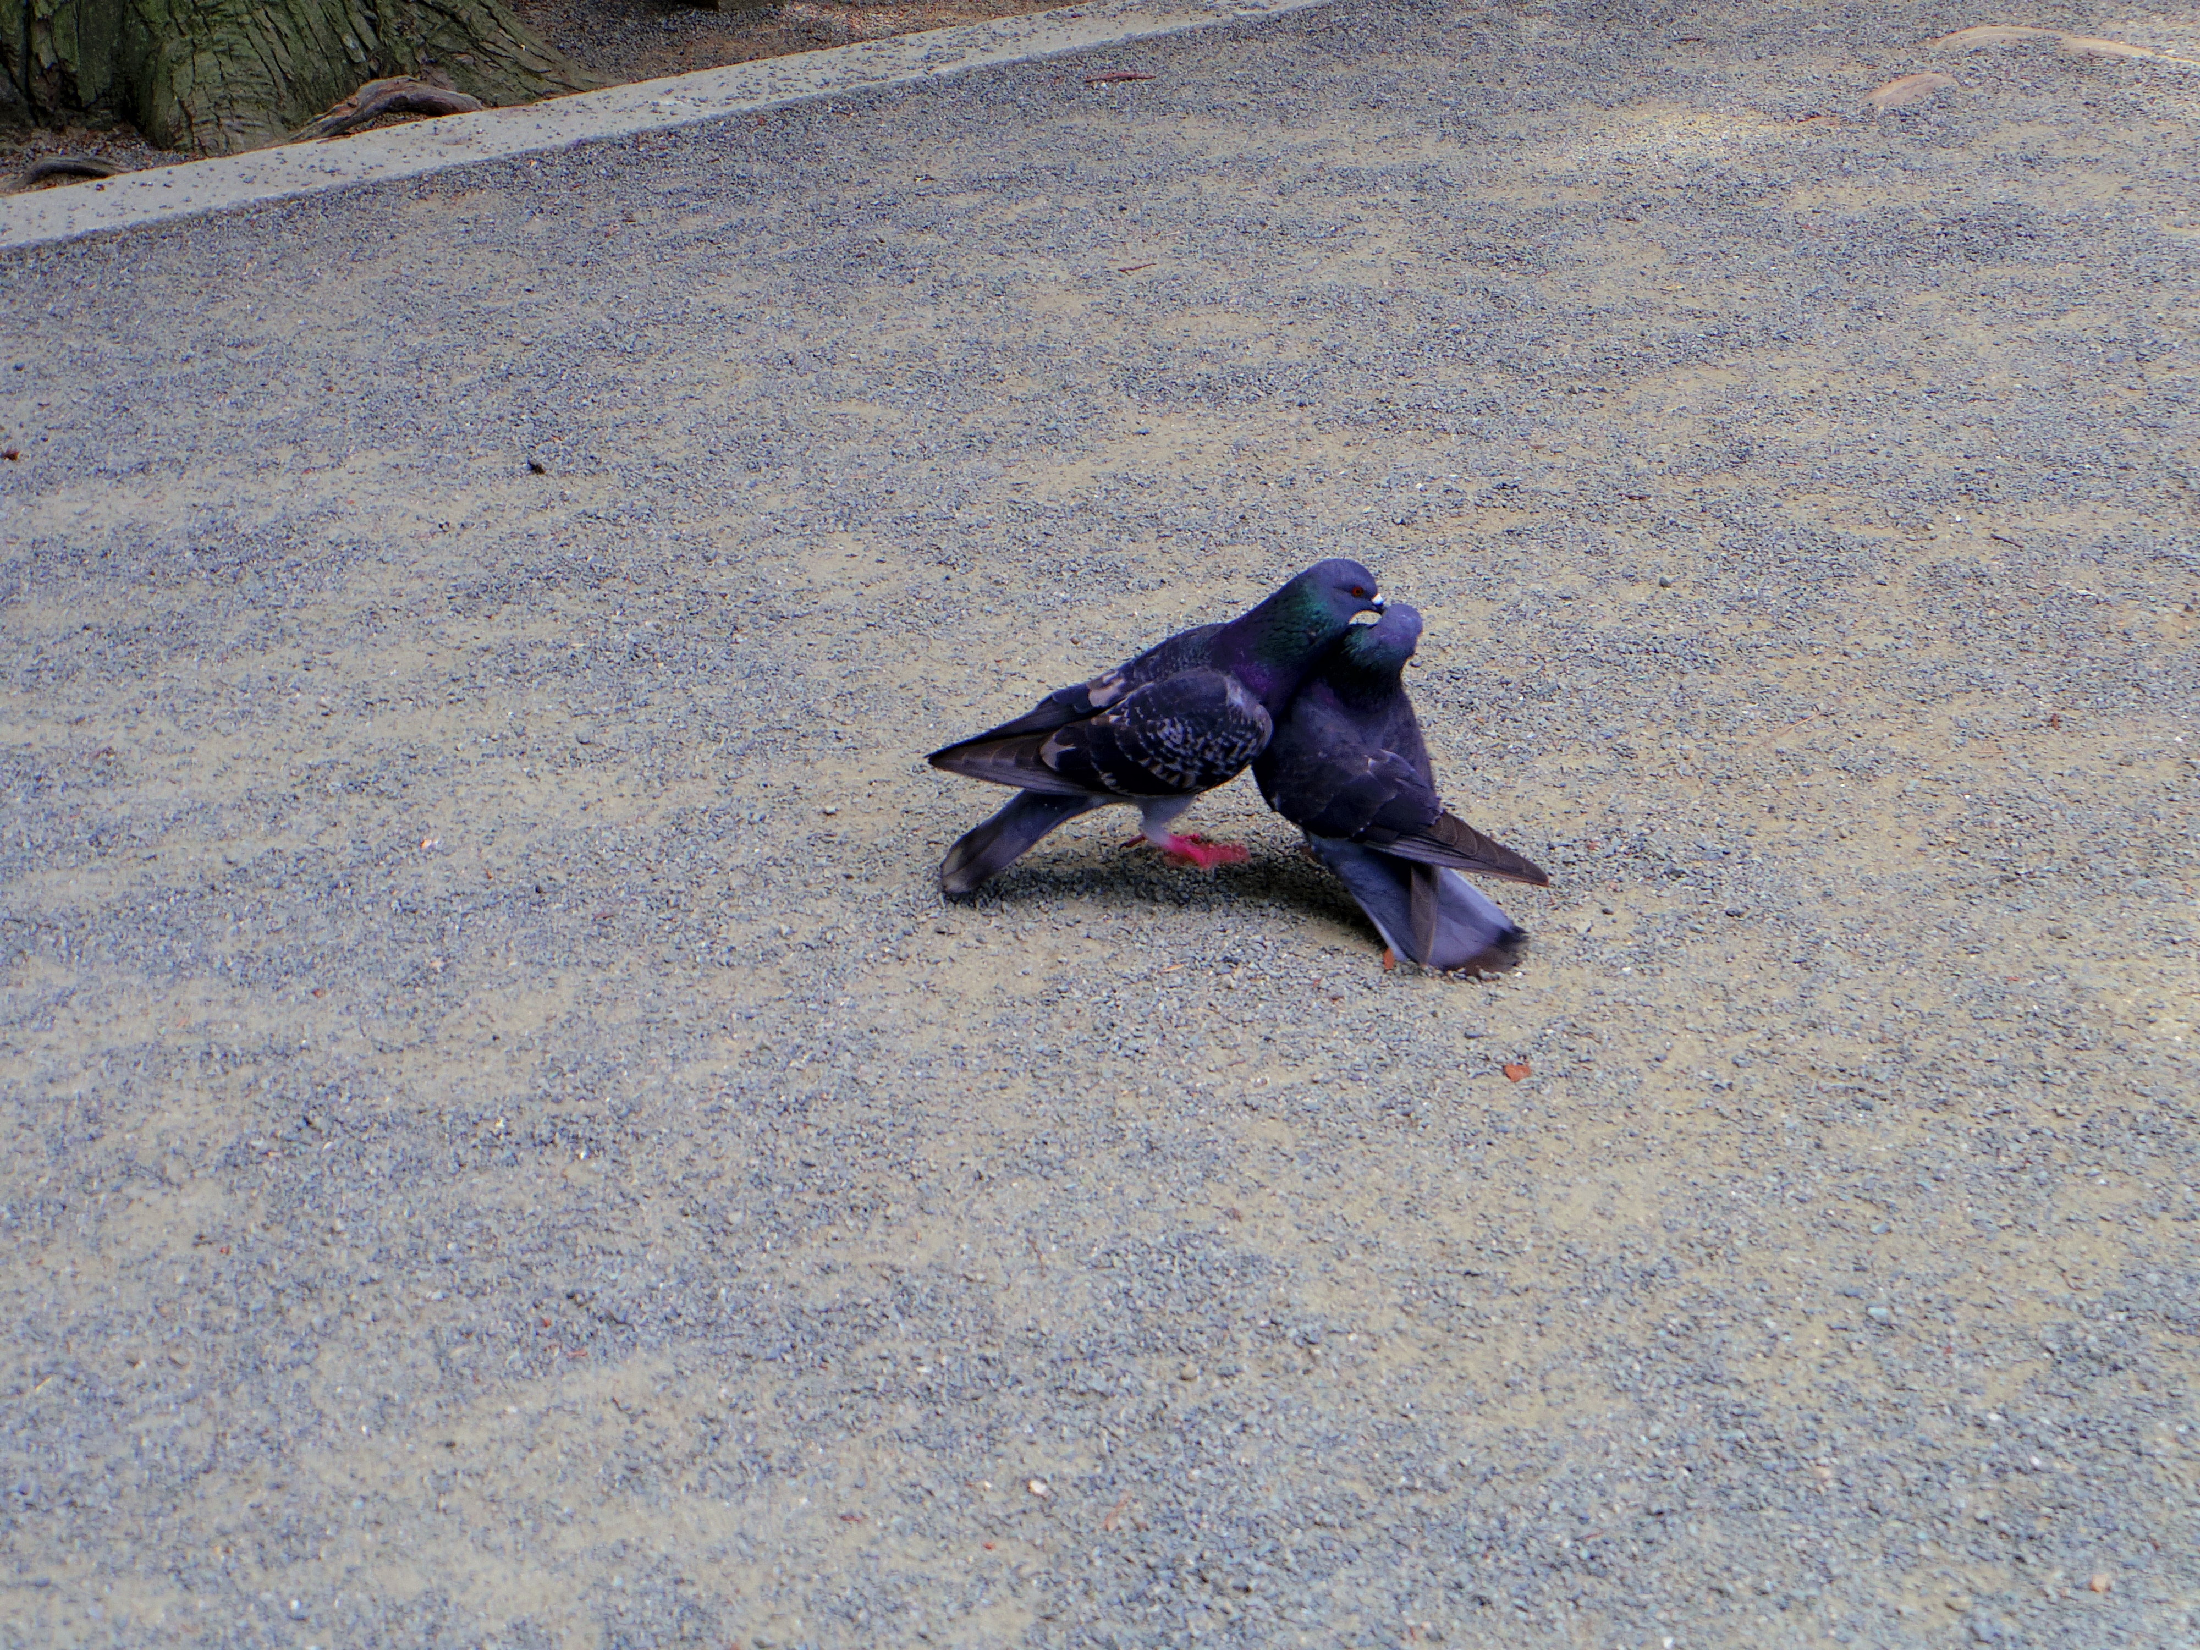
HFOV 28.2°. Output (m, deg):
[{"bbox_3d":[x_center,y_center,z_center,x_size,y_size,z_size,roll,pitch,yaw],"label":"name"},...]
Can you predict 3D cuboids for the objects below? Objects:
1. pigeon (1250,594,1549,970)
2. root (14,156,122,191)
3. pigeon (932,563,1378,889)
[{"bbox_3d":[0.170,-0.050,2.754,0.140,0.215,0.230,-14,28,-27],"label":"pigeon"},{"bbox_3d":[-0.996,-0.635,4.227,0.110,0.030,0.045,-13,28,-25],"label":"root"},{"bbox_3d":[0.045,-0.064,2.795,0.298,0.205,0.120,-6,26,-14],"label":"pigeon"}]

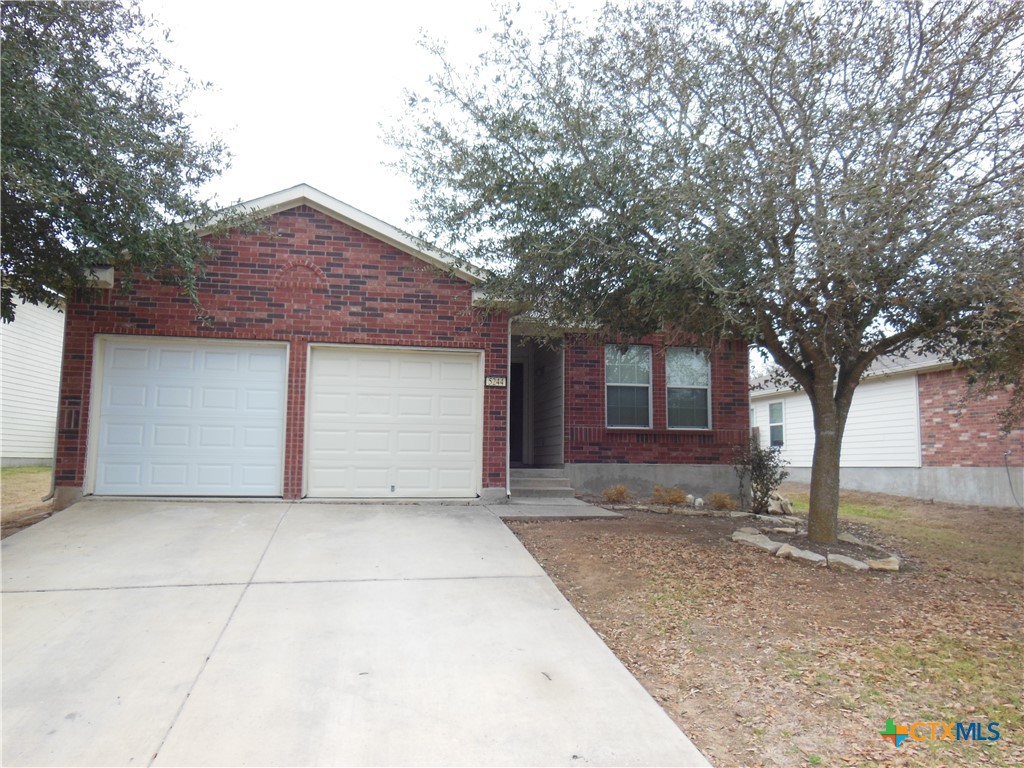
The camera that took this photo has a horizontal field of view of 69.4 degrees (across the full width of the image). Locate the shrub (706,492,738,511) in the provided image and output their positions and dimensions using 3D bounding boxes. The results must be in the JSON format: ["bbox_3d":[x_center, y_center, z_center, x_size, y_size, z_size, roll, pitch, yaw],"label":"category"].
[{"bbox_3d":[3.577,1.988,12.567,0.480,0.300,0.430,2,-6,-11],"label":"shrub"}]

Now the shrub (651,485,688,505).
[{"bbox_3d":[2.649,1.864,12.399,0.560,0.330,0.450,2,-6,-11],"label":"shrub"}]

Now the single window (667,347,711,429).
[{"bbox_3d":[3.198,0.091,13.361,0.880,1.495,0.100,2,-6,-11],"label":"single window"}]

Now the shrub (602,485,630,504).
[{"bbox_3d":[1.702,1.810,12.220,0.430,0.290,0.400,2,-6,-11],"label":"shrub"}]

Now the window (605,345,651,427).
[{"bbox_3d":[2.086,0.056,13.148,0.880,1.495,0.100,2,-6,-11],"label":"window"}]

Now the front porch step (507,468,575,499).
[{"bbox_3d":[0.346,1.635,12.251,1.275,0.450,0.620,2,-6,-11],"label":"front porch step"}]

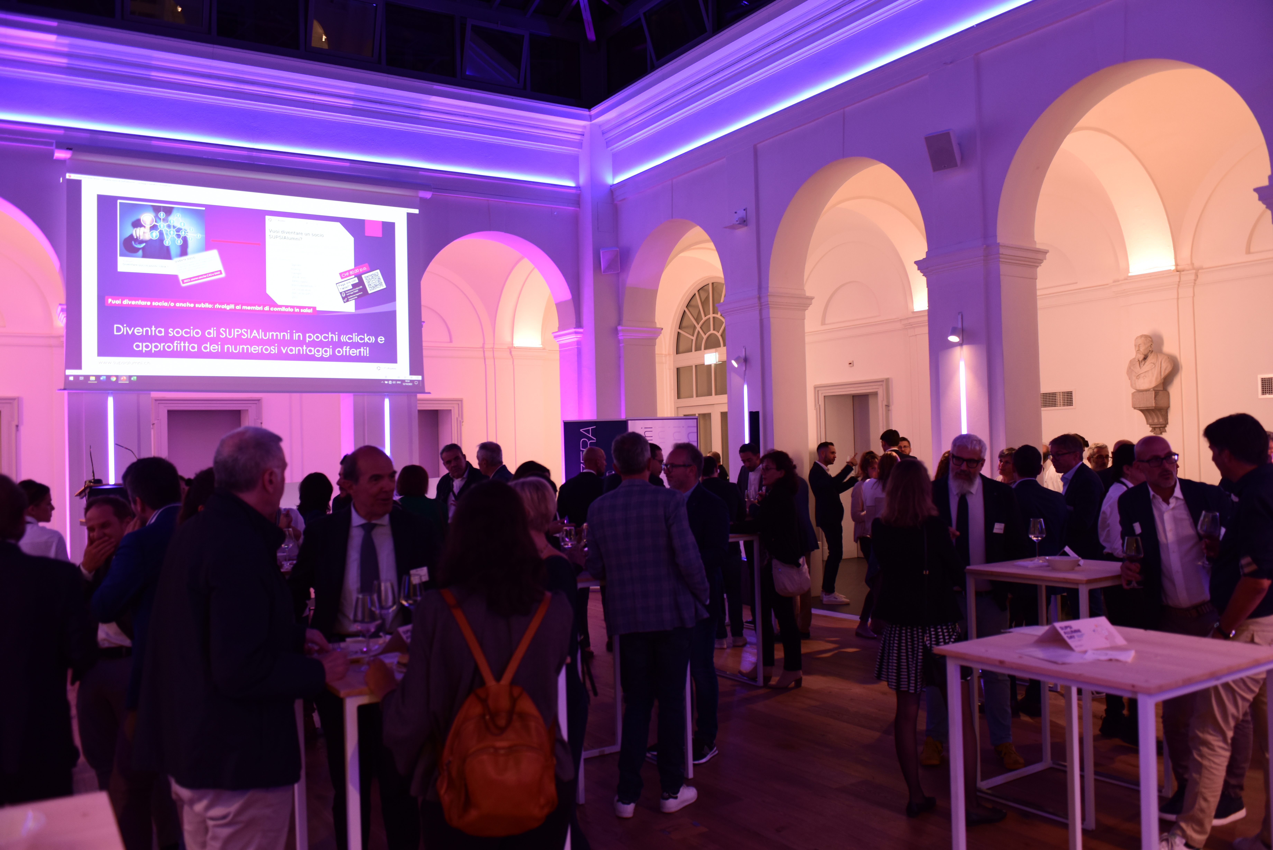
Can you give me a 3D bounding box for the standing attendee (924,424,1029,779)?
[{"bbox_3d":[1.840,0.919,5.350,0.570,1.755,0.400,-2,-1,29],"label":"standing attendee"}]

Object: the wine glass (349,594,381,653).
[{"bbox_3d":[-0.812,0.620,2.984,0.086,0.218,0.086,-1,-1,0],"label":"wine glass"}]

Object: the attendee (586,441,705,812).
[{"bbox_3d":[0.055,0.929,4.800,0.590,1.820,0.420,-2,-1,13],"label":"attendee"}]

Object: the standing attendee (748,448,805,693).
[{"bbox_3d":[0.997,1.028,7.188,0.500,1.669,0.480,-1,-1,-3],"label":"standing attendee"}]

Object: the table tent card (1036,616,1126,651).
[{"bbox_3d":[1.370,0.638,3.060,0.216,0.074,0.156,-1,-1,-24],"label":"table tent card"}]

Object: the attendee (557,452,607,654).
[{"bbox_3d":[-0.421,1.039,8.300,0.500,1.730,0.380,-2,-1,25],"label":"attendee"}]

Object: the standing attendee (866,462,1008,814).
[{"bbox_3d":[1.379,0.976,4.600,0.540,1.645,0.420,-2,-1,36],"label":"standing attendee"}]

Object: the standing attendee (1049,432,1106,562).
[{"bbox_3d":[2.917,0.922,6.520,0.370,1.720,0.490,-1,-1,-10],"label":"standing attendee"}]

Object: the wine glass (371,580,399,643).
[{"bbox_3d":[-0.843,0.628,3.309,0.086,0.218,0.086,-1,-1,0],"label":"wine glass"}]

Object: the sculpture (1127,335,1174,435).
[{"bbox_3d":[5.152,-0.399,9.924,0.380,0.980,0.500,-1,-2,-34],"label":"sculpture"}]

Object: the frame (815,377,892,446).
[{"bbox_3d":[2.892,0.648,13.058,0.200,2.410,1.351,-1,-1,-33],"label":"frame"}]

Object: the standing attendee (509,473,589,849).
[{"bbox_3d":[-0.404,1.028,4.170,0.380,1.630,0.460,-2,-1,22],"label":"standing attendee"}]

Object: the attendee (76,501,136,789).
[{"bbox_3d":[-2.168,1.078,4.100,0.550,1.590,0.480,-2,-1,23],"label":"attendee"}]

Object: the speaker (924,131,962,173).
[{"bbox_3d":[2.619,-2.333,8.381,0.221,0.299,0.190,-3,26,43],"label":"speaker"}]

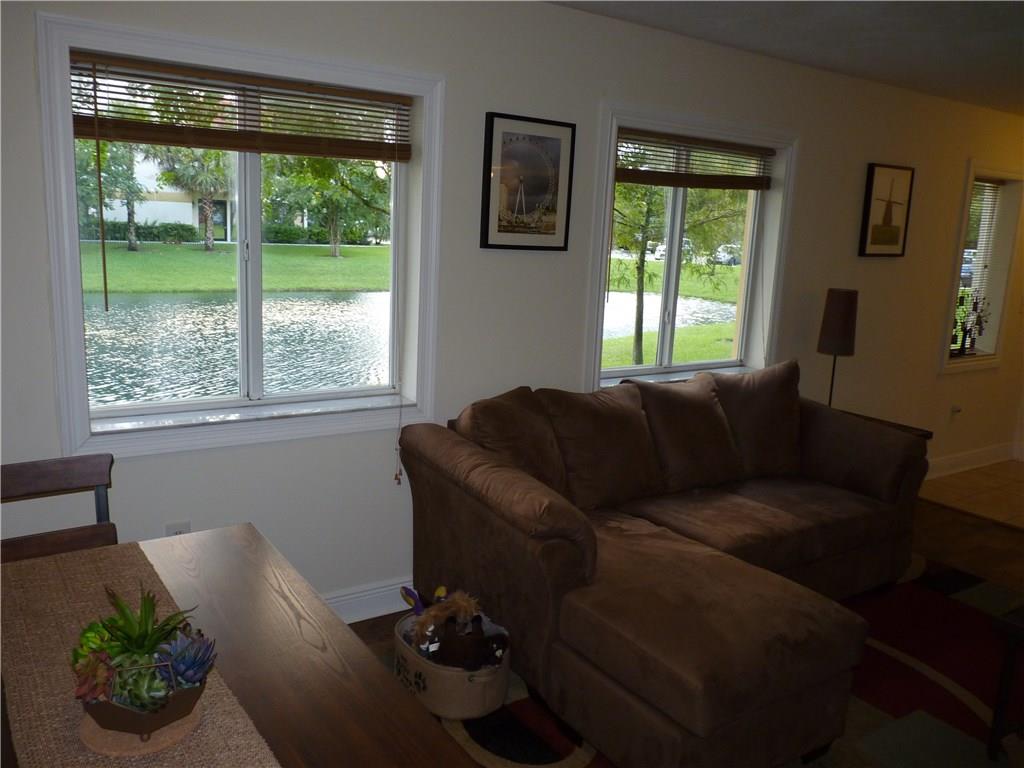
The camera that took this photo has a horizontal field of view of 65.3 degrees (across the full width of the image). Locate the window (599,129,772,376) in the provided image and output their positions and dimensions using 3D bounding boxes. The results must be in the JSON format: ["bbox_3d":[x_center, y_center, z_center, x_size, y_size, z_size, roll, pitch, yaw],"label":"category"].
[{"bbox_3d":[0.825,-0.601,3.989,1.100,1.180,0.150,-4,13,-32],"label":"window"}]

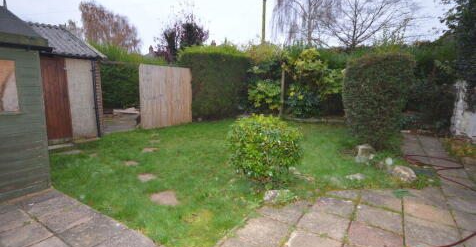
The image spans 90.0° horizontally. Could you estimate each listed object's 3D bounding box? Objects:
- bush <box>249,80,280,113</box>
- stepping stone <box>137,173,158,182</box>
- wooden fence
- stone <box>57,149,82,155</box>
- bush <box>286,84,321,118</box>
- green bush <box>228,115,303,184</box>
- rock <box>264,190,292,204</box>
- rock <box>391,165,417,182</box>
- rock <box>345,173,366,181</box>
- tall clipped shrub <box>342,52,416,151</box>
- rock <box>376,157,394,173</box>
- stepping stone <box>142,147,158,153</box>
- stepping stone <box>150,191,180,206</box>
[{"bbox_3d":[1.259,-1.171,11.157,1.400,1.550,1.200,1,8,6],"label":"bush"},{"bbox_3d":[-1.267,0.759,3.330,0.280,0.040,0.260,-3,9,-22],"label":"stepping stone"},{"bbox_3d":[-2.354,-0.903,8.066,0.060,1.960,2.053,6,10,37],"label":"wooden fence"},{"bbox_3d":[-3.244,0.548,4.577,0.480,0.060,0.330,-4,9,-30],"label":"stone"},{"bbox_3d":[2.610,-0.856,9.570,1.350,1.350,1.100,2,8,10],"label":"bush"},{"bbox_3d":[0.365,0.312,3.374,0.960,0.900,0.900,0,8,0],"label":"green bush"},{"bbox_3d":[0.454,0.817,2.691,0.320,0.130,0.210,0,8,0],"label":"rock"},{"bbox_3d":[2.383,0.713,3.416,0.340,0.190,0.240,5,9,30],"label":"rock"},{"bbox_3d":[1.631,0.716,3.293,0.280,0.090,0.170,4,9,27],"label":"rock"},{"bbox_3d":[2.828,-0.375,4.689,1.180,1.880,1.050,5,9,31],"label":"tall clipped shrub"},{"bbox_3d":[2.287,0.629,3.673,0.220,0.170,0.200,5,9,32],"label":"rock"},{"bbox_3d":[-1.771,0.550,4.798,0.330,0.040,0.320,-3,9,-22],"label":"stepping stone"},{"bbox_3d":[-0.773,0.844,2.679,0.340,0.050,0.340,0,8,0],"label":"stepping stone"}]

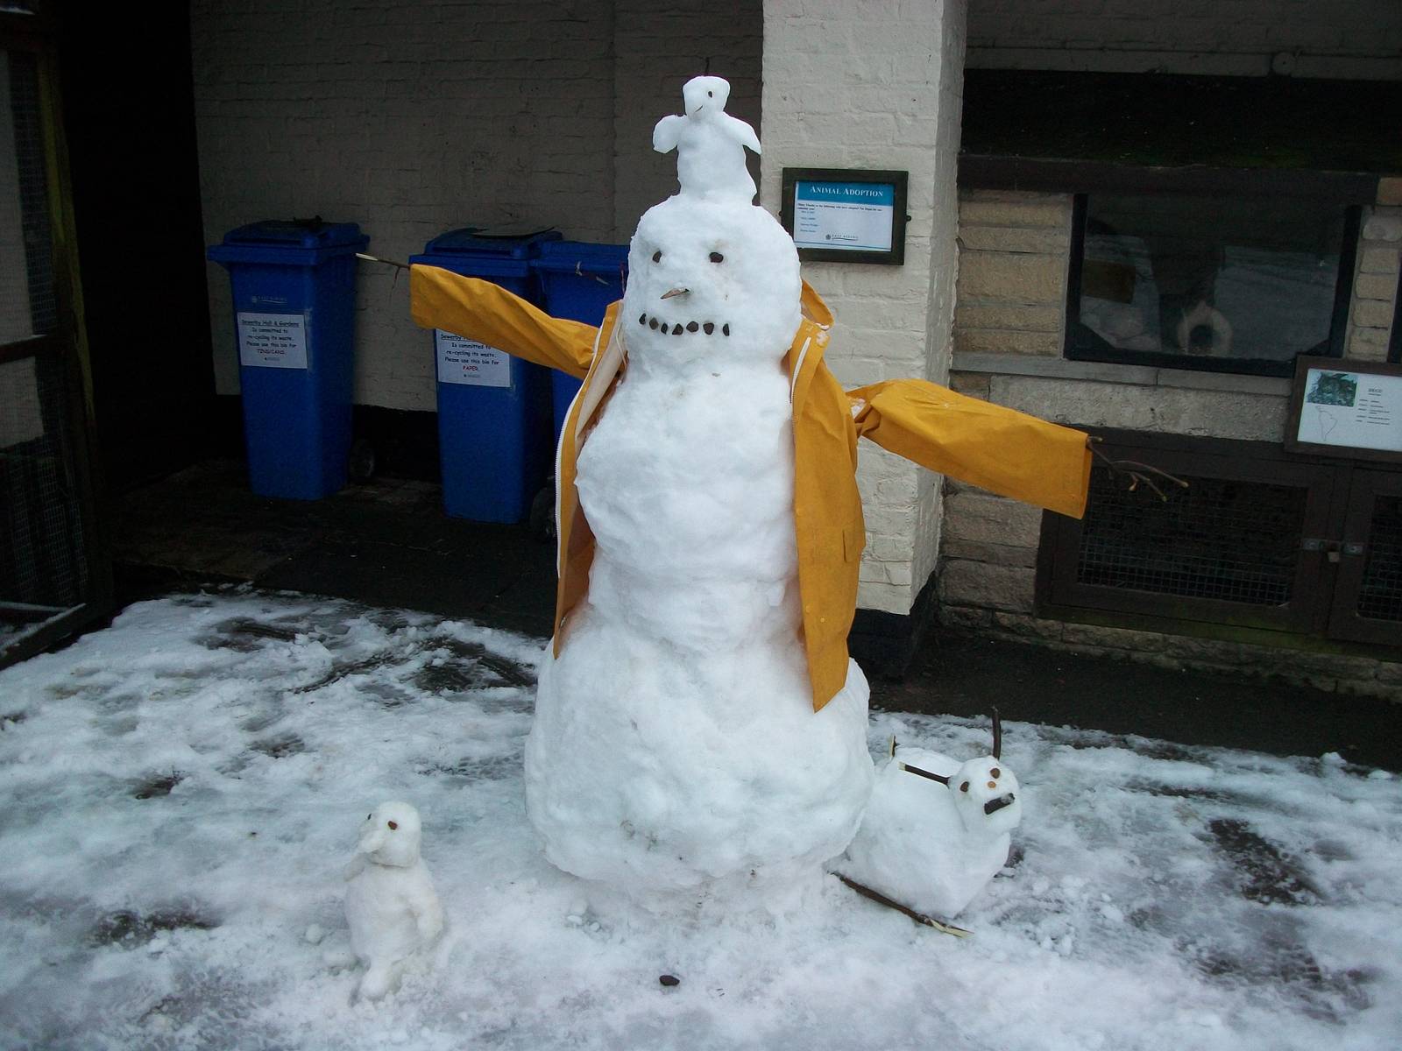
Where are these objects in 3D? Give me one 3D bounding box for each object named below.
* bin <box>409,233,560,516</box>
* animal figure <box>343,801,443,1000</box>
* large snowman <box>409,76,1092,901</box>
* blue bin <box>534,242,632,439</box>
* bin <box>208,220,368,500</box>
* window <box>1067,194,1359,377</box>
[{"bbox_3d":[-0.746,-0.592,5.009,0.490,1.080,0.560,7,16,20],"label":"bin"},{"bbox_3d":[-0.508,0.591,2.119,0.158,0.313,0.165,8,17,23],"label":"animal figure"},{"bbox_3d":[0.046,-0.049,2.371,1.260,1.455,0.660,5,16,15],"label":"large snowman"},{"bbox_3d":[-0.272,-0.539,4.861,0.490,1.075,0.560,6,16,18],"label":"blue bin"},{"bbox_3d":[-1.605,-0.691,5.312,0.490,1.080,0.560,5,16,13],"label":"bin"},{"bbox_3d":[1.328,-0.626,3.393,0.689,0.440,0.080,6,16,16],"label":"window"}]

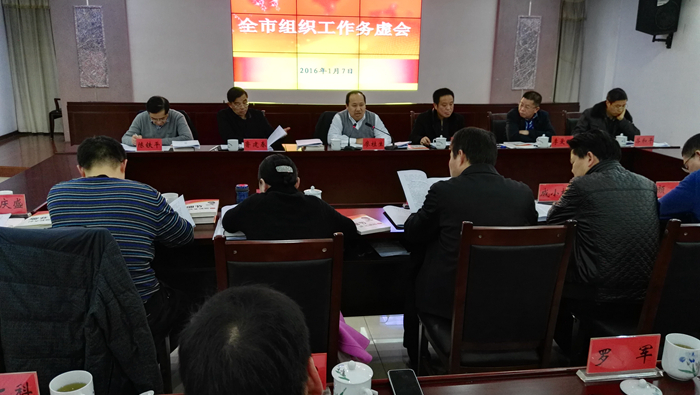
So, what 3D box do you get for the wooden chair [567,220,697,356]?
[{"bbox_3d":[1.274,0.513,2.435,0.440,1.030,0.570,-2,14,-10],"label":"wooden chair"}]

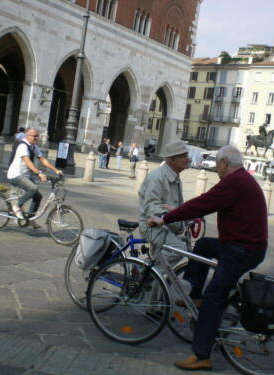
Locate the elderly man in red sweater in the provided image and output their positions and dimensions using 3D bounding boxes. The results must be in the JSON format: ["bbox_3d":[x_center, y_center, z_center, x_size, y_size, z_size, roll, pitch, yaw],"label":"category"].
[{"bbox_3d":[0.499,0.505,4.138,0.900,1.650,0.560,9,4,22],"label":"elderly man in red sweater"}]

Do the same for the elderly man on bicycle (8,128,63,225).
[{"bbox_3d":[-1.531,-0.134,8.200,0.800,1.500,0.570,9,4,21],"label":"elderly man on bicycle"}]

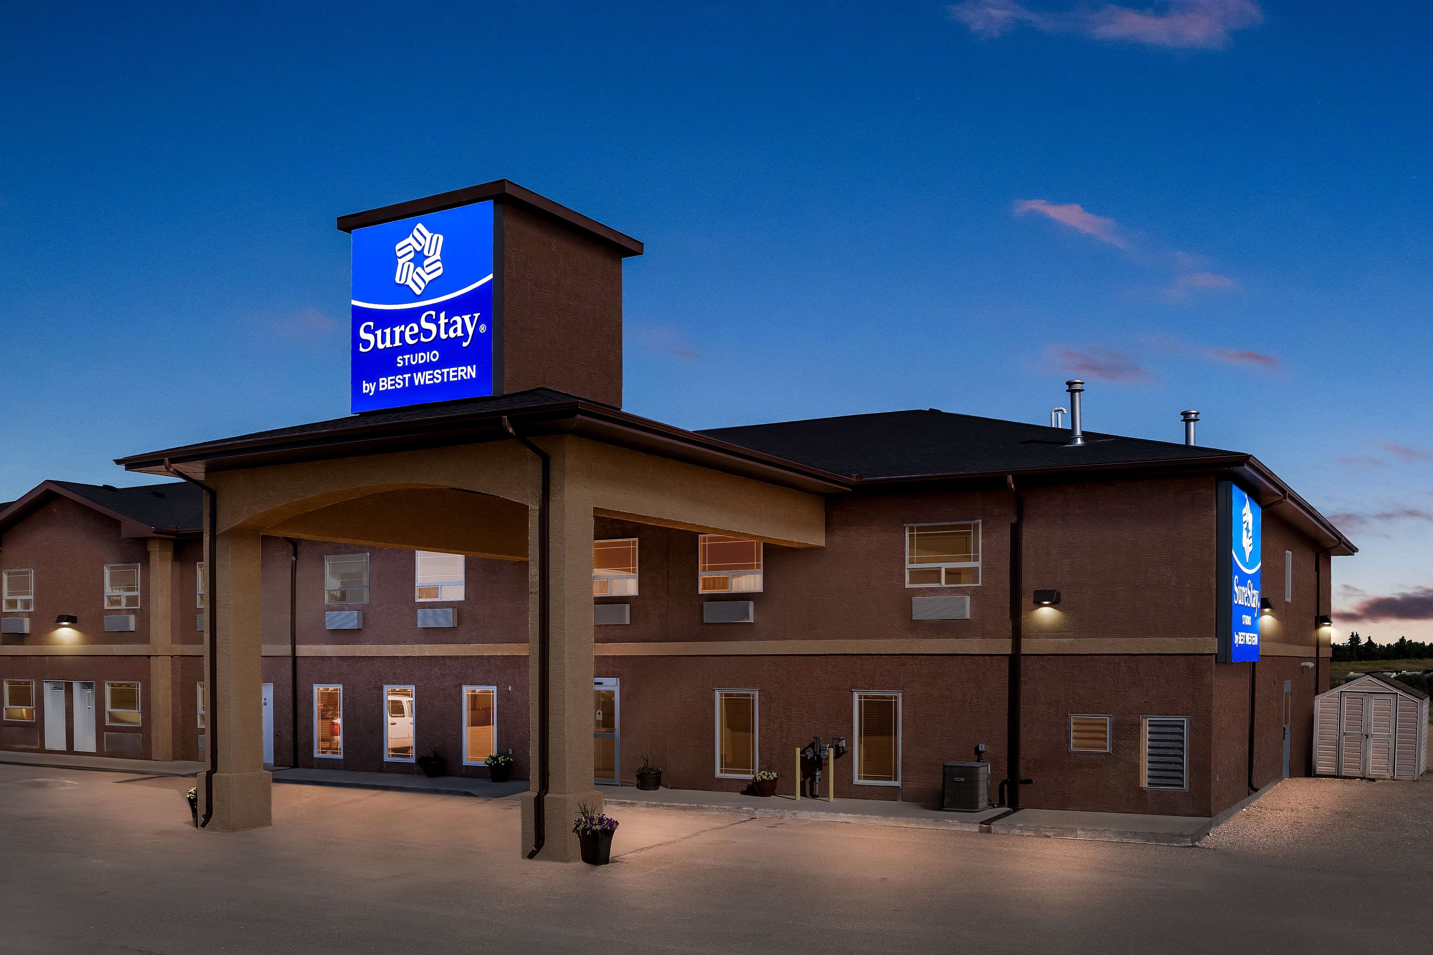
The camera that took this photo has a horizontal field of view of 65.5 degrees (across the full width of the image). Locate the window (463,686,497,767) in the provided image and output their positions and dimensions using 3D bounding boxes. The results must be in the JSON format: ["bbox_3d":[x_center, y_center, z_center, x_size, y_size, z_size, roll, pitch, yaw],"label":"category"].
[{"bbox_3d":[-5.472,5.746,25.758,0.980,1.840,0.100,-2,-4,26],"label":"window"}]

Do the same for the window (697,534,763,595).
[{"bbox_3d":[0.270,1.718,22.076,1.323,1.154,0.120,-2,-5,27],"label":"window"}]

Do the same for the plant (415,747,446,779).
[{"bbox_3d":[-6.575,6.586,25.700,0.620,0.670,0.600,0,-3,0],"label":"plant"}]

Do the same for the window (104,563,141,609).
[{"bbox_3d":[-16.547,3.050,31.057,1.480,1.240,0.120,-2,-5,25],"label":"window"}]

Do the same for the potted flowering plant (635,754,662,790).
[{"bbox_3d":[-1.467,6.286,23.750,0.540,0.760,0.540,0,-5,0],"label":"potted flowering plant"}]

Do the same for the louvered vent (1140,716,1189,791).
[{"bbox_3d":[7.982,4.917,19.837,0.790,1.320,0.120,-2,-5,25],"label":"louvered vent"}]

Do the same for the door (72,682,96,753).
[{"bbox_3d":[-17.986,6.826,31.715,0.970,2.050,0.100,-2,-5,25],"label":"door"}]

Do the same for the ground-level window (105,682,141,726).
[{"bbox_3d":[-16.342,6.237,30.724,1.460,1.210,0.100,-2,-4,26],"label":"ground-level window"}]

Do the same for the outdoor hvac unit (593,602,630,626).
[{"bbox_3d":[-2.403,3.011,24.493,1.050,0.430,0.190,-2,-5,25],"label":"outdoor hvac unit"}]

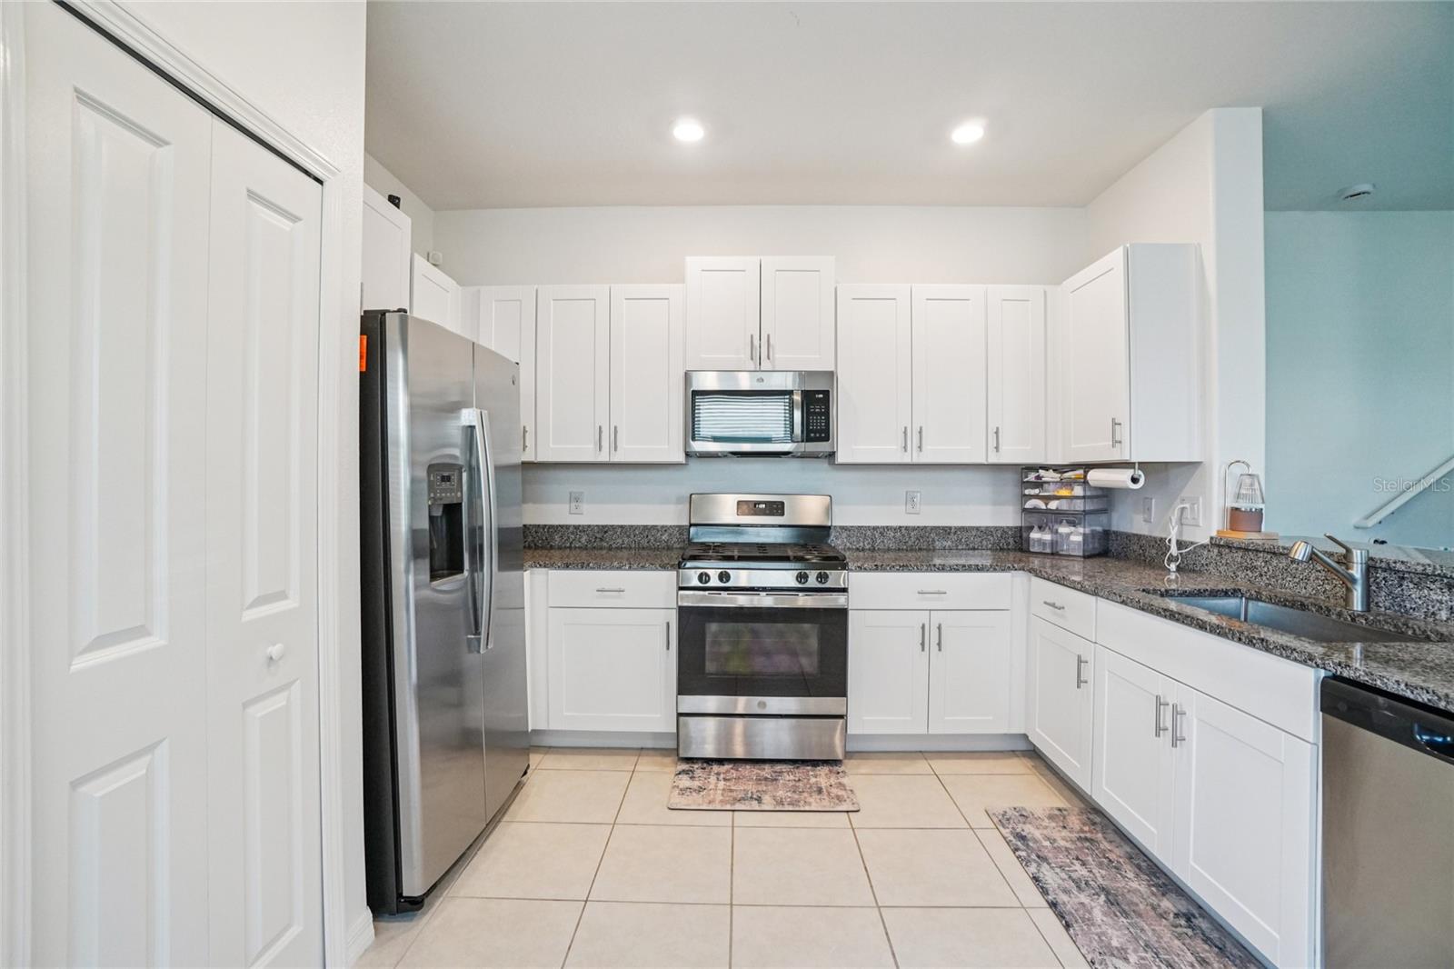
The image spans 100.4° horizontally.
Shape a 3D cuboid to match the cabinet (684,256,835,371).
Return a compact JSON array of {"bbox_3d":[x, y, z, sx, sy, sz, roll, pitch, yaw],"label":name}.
[{"bbox_3d":[0.177,-0.873,3.253,0.764,0.580,0.335,0,0,1],"label":"cabinet"}]

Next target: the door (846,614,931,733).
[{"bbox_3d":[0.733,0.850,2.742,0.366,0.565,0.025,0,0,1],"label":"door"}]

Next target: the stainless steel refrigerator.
[{"bbox_3d":[-1.270,0.387,2.242,0.840,1.782,0.900,0,0,1],"label":"stainless steel refrigerator"}]

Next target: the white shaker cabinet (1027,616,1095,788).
[{"bbox_3d":[1.659,0.880,2.506,0.575,0.578,0.495,0,0,1],"label":"white shaker cabinet"}]

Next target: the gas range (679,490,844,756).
[{"bbox_3d":[0.172,0.671,3.057,0.762,1.205,0.710,0,0,1],"label":"gas range"}]

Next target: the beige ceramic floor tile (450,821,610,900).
[{"bbox_3d":[-0.643,1.282,2.076,0.444,0.010,0.430,0,0,1],"label":"beige ceramic floor tile"}]

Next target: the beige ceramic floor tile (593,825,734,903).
[{"bbox_3d":[-0.203,1.282,2.060,0.444,0.010,0.430,0,0,1],"label":"beige ceramic floor tile"}]

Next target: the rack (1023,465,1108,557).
[{"bbox_3d":[1.800,0.145,3.230,0.270,0.440,0.310,0,0,-41],"label":"rack"}]

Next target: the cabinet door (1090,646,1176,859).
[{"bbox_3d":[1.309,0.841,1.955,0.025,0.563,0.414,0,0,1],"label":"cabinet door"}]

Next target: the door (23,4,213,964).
[{"bbox_3d":[-1.079,0.264,1.081,0.035,2.015,0.318,0,0,1],"label":"door"}]

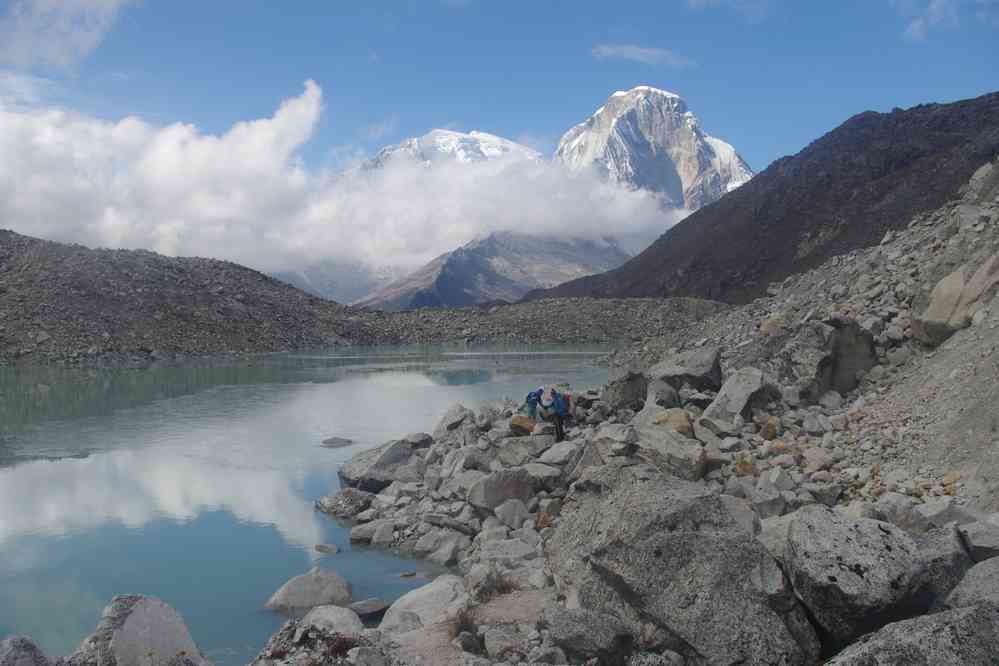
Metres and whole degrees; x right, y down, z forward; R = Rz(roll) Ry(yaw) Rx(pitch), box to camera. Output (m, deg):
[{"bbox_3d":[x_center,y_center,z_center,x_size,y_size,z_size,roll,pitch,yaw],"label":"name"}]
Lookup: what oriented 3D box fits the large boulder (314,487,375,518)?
[{"bbox_3d":[-3.815,4.170,21.200,1.448,0.663,1.231,0,1,-10],"label":"large boulder"}]

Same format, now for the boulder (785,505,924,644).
[{"bbox_3d":[3.621,2.471,8.800,1.350,1.300,1.300,0,0,22],"label":"boulder"}]

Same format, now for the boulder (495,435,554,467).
[{"bbox_3d":[0.698,3.278,24.000,1.600,0.800,1.300,0,0,0],"label":"boulder"}]

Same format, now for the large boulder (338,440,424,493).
[{"bbox_3d":[-3.476,3.925,25.400,2.496,1.403,1.997,0,1,-8],"label":"large boulder"}]

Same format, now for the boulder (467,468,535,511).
[{"bbox_3d":[0.022,3.485,19.200,1.509,0.841,1.207,1,1,0],"label":"boulder"}]

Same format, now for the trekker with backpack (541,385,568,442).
[{"bbox_3d":[1.694,2.495,26.500,0.800,1.720,0.620,0,0,9],"label":"trekker with backpack"}]

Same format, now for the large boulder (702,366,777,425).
[{"bbox_3d":[7.565,1.962,27.000,2.200,1.750,2.000,0,0,12],"label":"large boulder"}]

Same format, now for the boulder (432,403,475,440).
[{"bbox_3d":[-1.497,2.881,28.000,1.350,1.200,1.200,0,0,0],"label":"boulder"}]

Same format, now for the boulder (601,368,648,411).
[{"bbox_3d":[4.650,2.102,32.000,1.750,1.500,1.600,0,0,0],"label":"boulder"}]

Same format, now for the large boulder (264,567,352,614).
[{"bbox_3d":[-3.167,4.268,14.300,1.417,0.589,1.134,0,1,-12],"label":"large boulder"}]

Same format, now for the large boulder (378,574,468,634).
[{"bbox_3d":[-1.180,4.214,13.400,1.384,0.732,1.176,0,1,-5],"label":"large boulder"}]

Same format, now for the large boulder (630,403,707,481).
[{"bbox_3d":[4.028,2.586,20.500,1.700,1.650,1.900,0,0,0],"label":"large boulder"}]

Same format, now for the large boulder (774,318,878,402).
[{"bbox_3d":[12.088,1.002,32.000,3.652,3.078,2.922,1,1,21],"label":"large boulder"}]

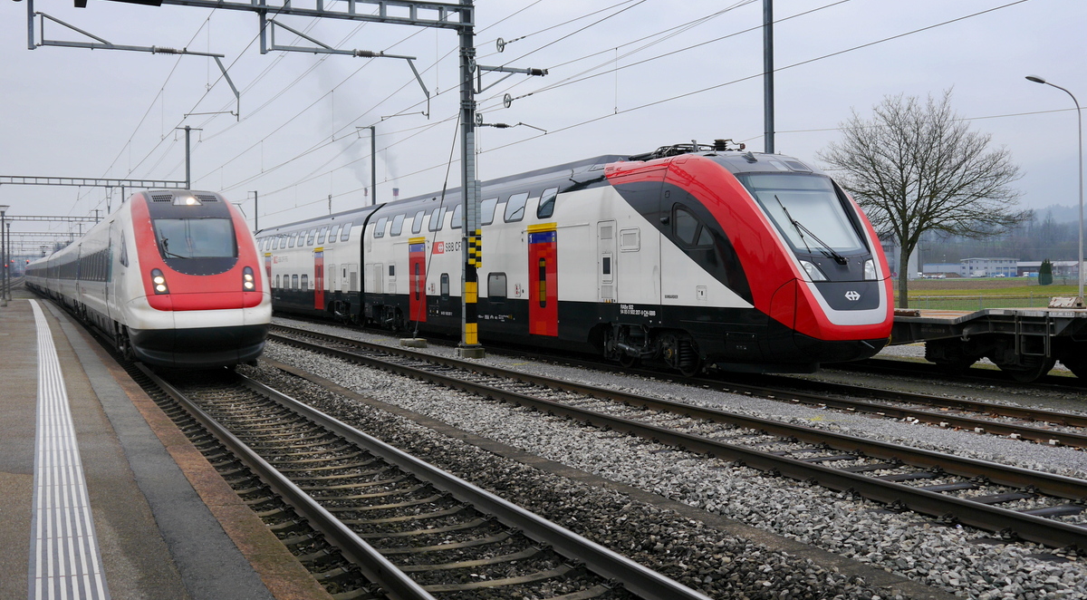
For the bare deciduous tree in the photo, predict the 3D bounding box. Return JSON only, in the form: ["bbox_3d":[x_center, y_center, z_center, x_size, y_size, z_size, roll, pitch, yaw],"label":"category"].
[{"bbox_3d":[14.307,-3.469,44.949,7.700,8.873,7.700,-1,1,0],"label":"bare deciduous tree"}]

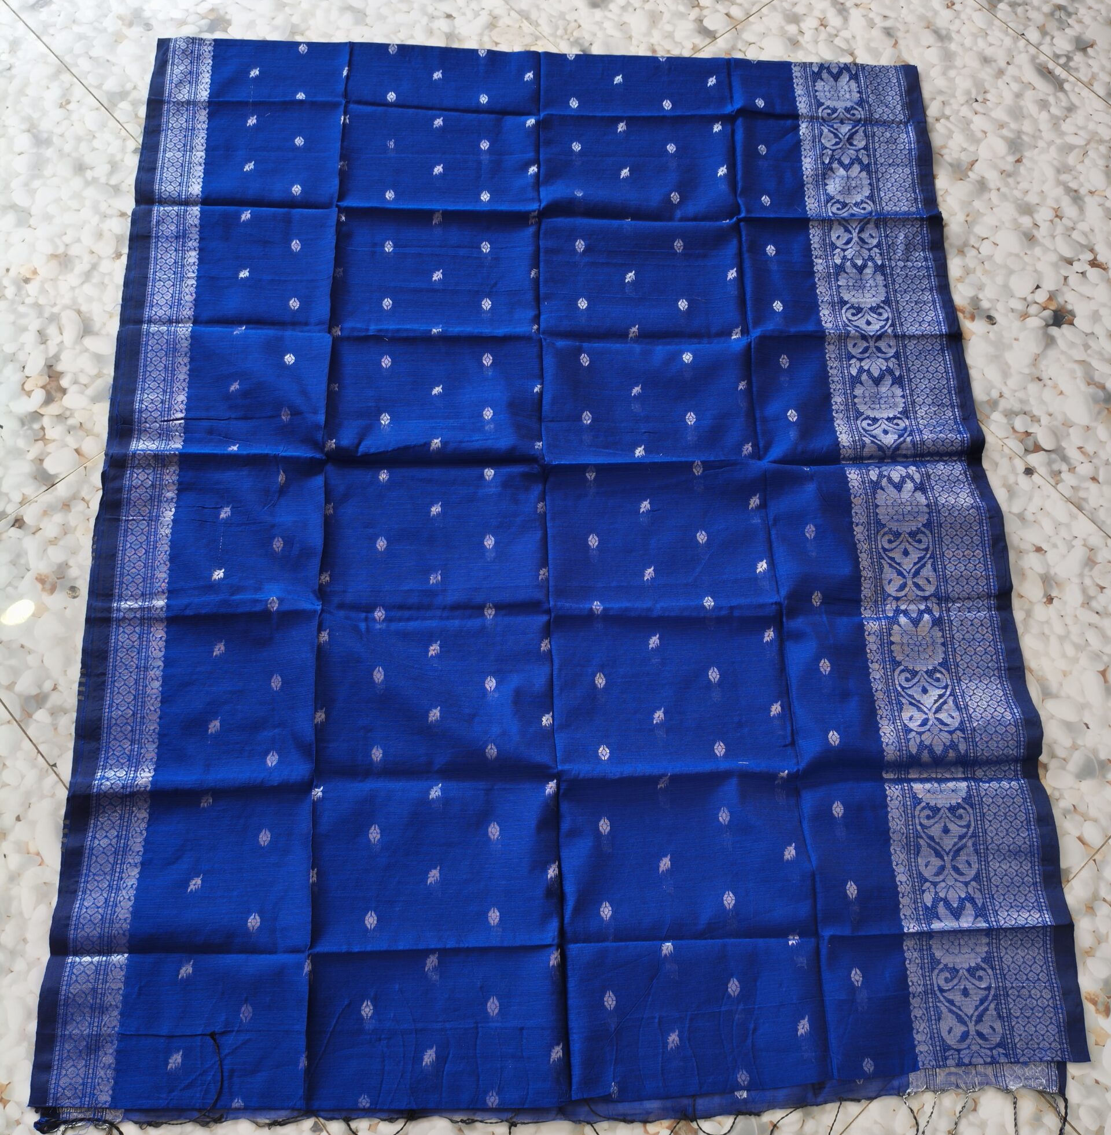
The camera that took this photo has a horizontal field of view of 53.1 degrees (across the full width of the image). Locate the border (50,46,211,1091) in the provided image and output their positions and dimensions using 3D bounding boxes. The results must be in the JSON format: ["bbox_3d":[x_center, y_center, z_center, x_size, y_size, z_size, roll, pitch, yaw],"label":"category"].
[{"bbox_3d":[-0.529,-0.123,1.436,0.072,0.015,1.488,-1,69,-4],"label":"border"}]

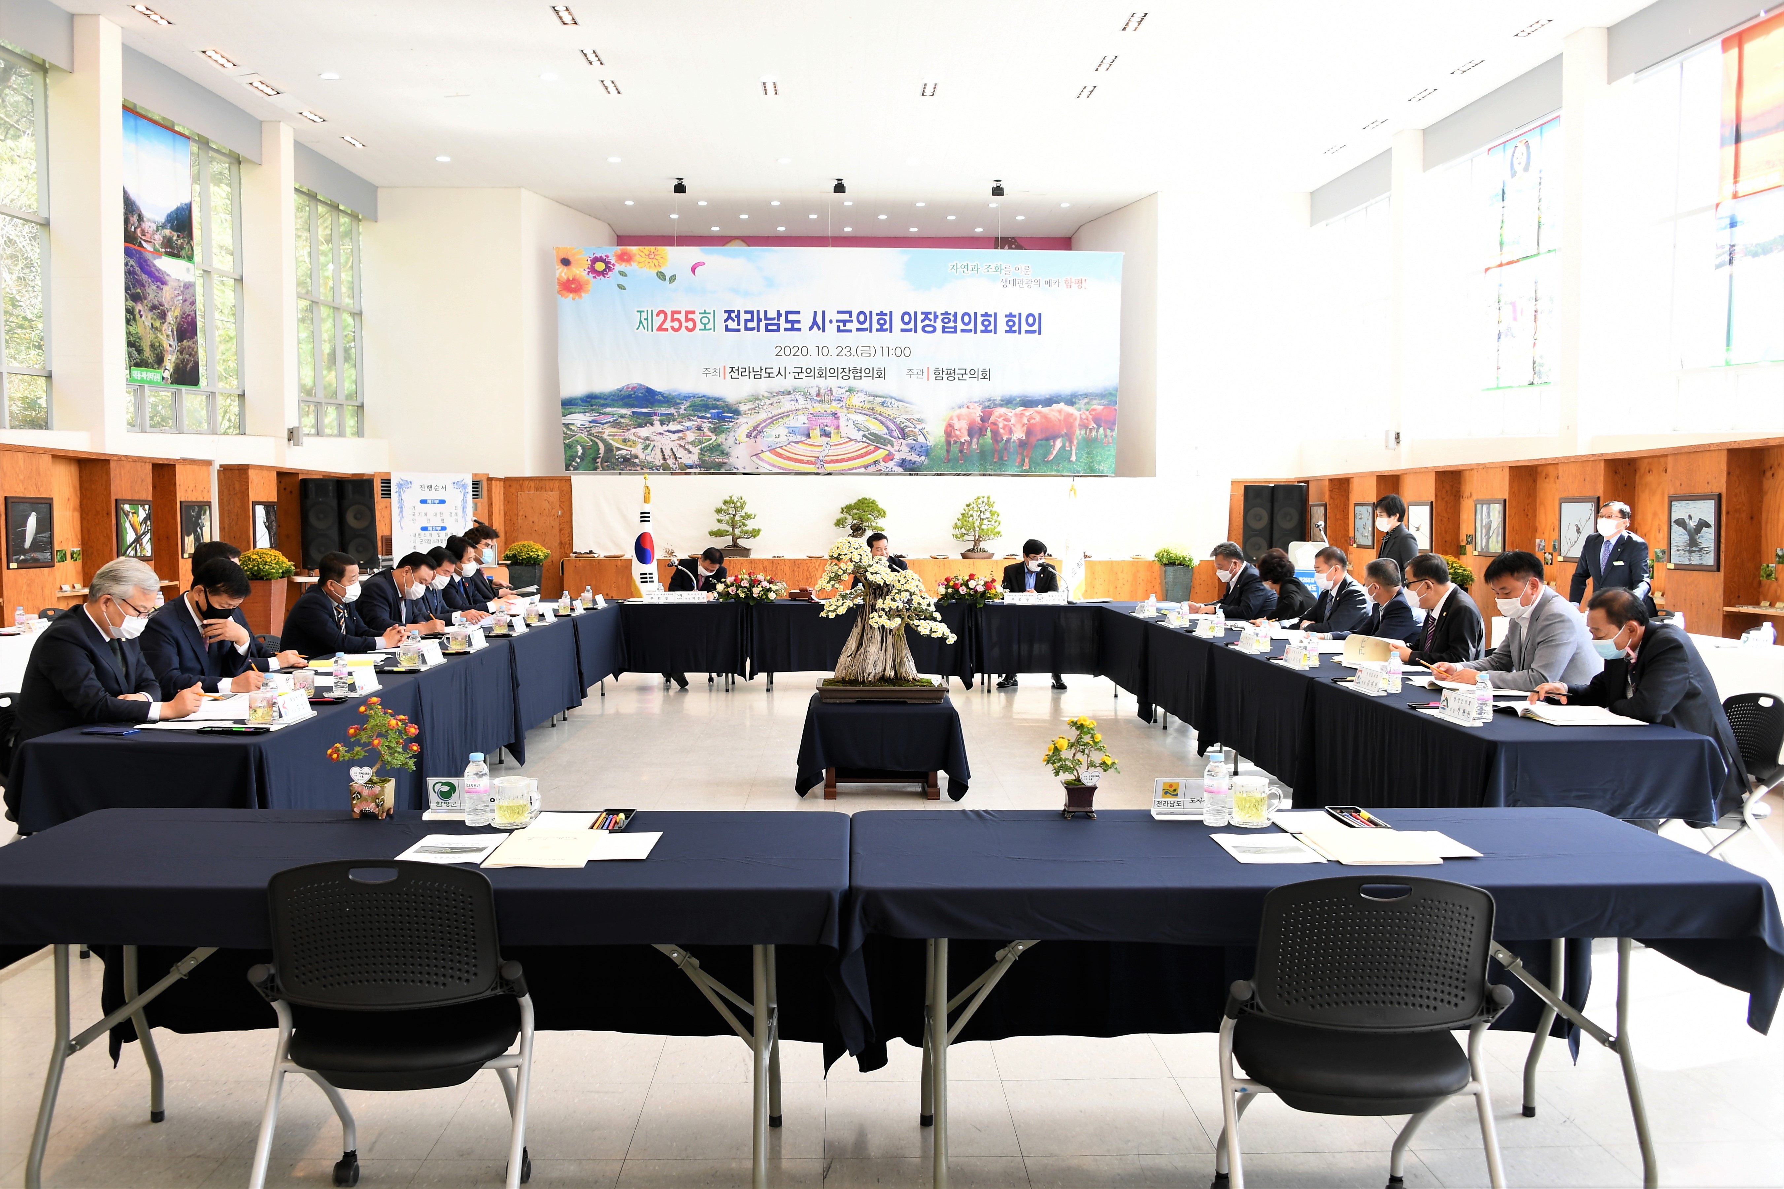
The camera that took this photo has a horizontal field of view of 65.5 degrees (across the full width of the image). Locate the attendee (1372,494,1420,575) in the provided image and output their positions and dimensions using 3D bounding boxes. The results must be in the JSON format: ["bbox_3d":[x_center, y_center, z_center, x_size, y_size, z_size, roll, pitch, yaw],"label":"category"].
[{"bbox_3d":[3.680,0.104,10.150,0.310,1.640,0.450,-1,4,-22],"label":"attendee"}]

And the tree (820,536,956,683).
[{"bbox_3d":[-0.023,0.083,7.500,0.730,0.800,0.520,0,3,-2],"label":"tree"}]

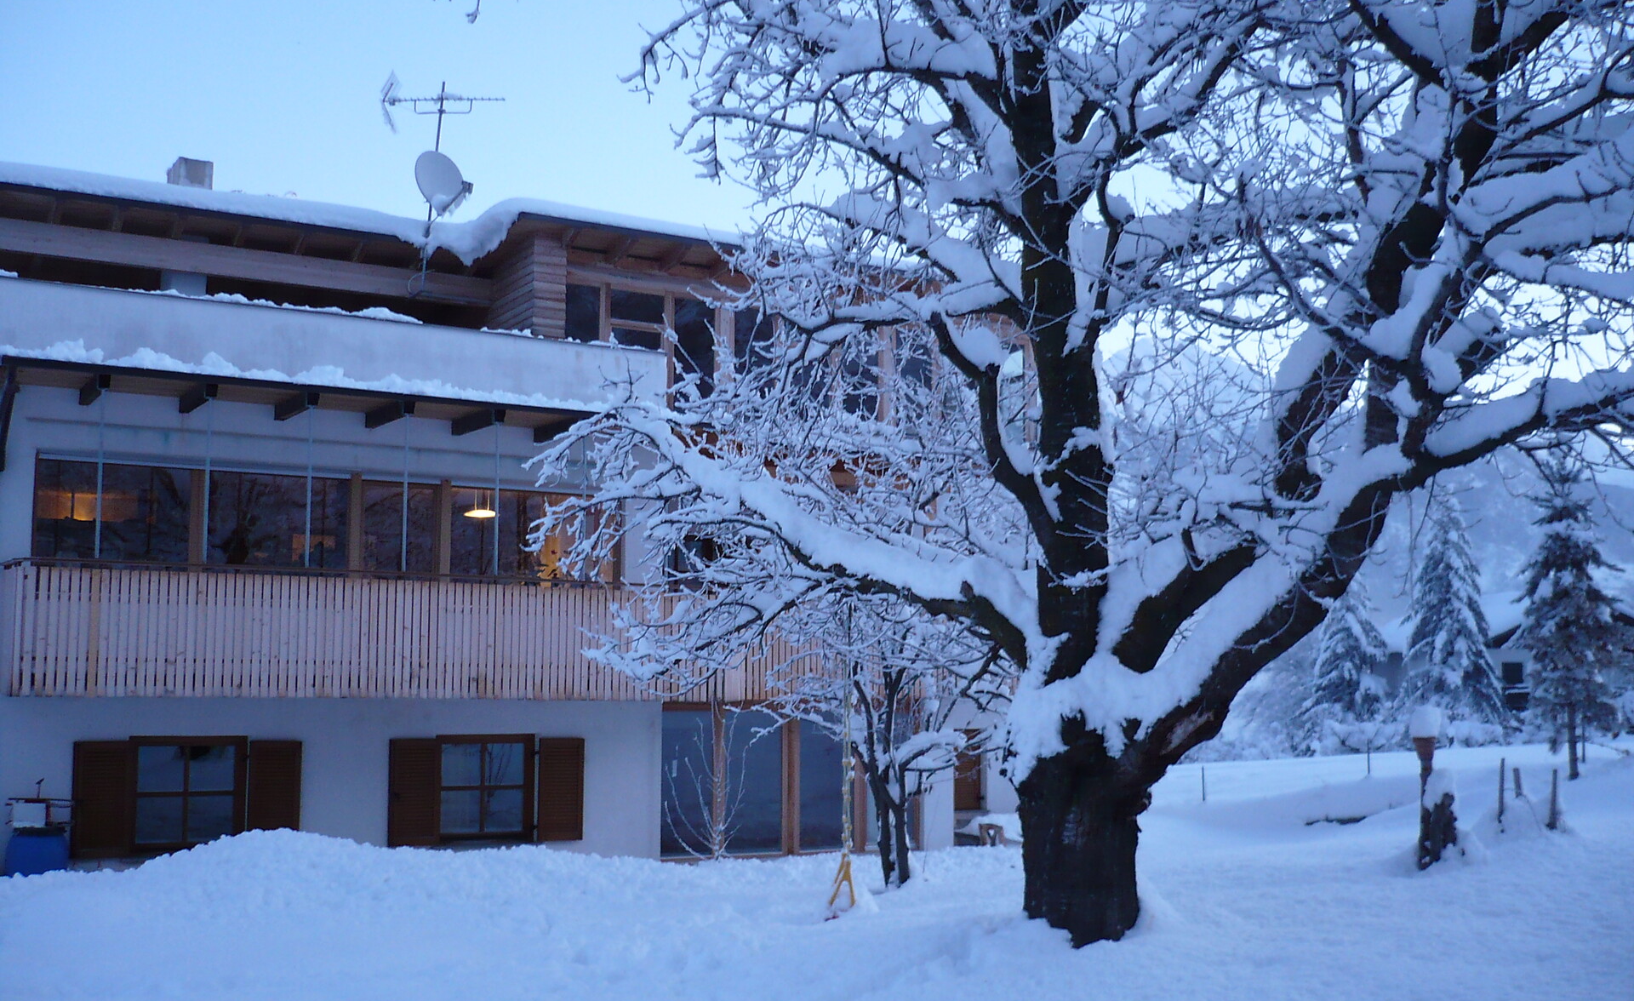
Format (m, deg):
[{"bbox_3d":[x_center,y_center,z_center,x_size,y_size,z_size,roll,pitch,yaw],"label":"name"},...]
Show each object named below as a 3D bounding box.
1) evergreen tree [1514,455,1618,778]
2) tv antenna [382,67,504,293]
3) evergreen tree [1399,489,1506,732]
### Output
[{"bbox_3d":[15.945,2.429,35.006,2.140,6.870,2.140,0,-8,0],"label":"evergreen tree"},{"bbox_3d":[-4.763,-4.037,21.002,1.450,2.880,0.850,-3,-8,18],"label":"tv antenna"},{"bbox_3d":[20.011,3.659,52.005,3.420,7.590,3.420,0,-8,0],"label":"evergreen tree"}]

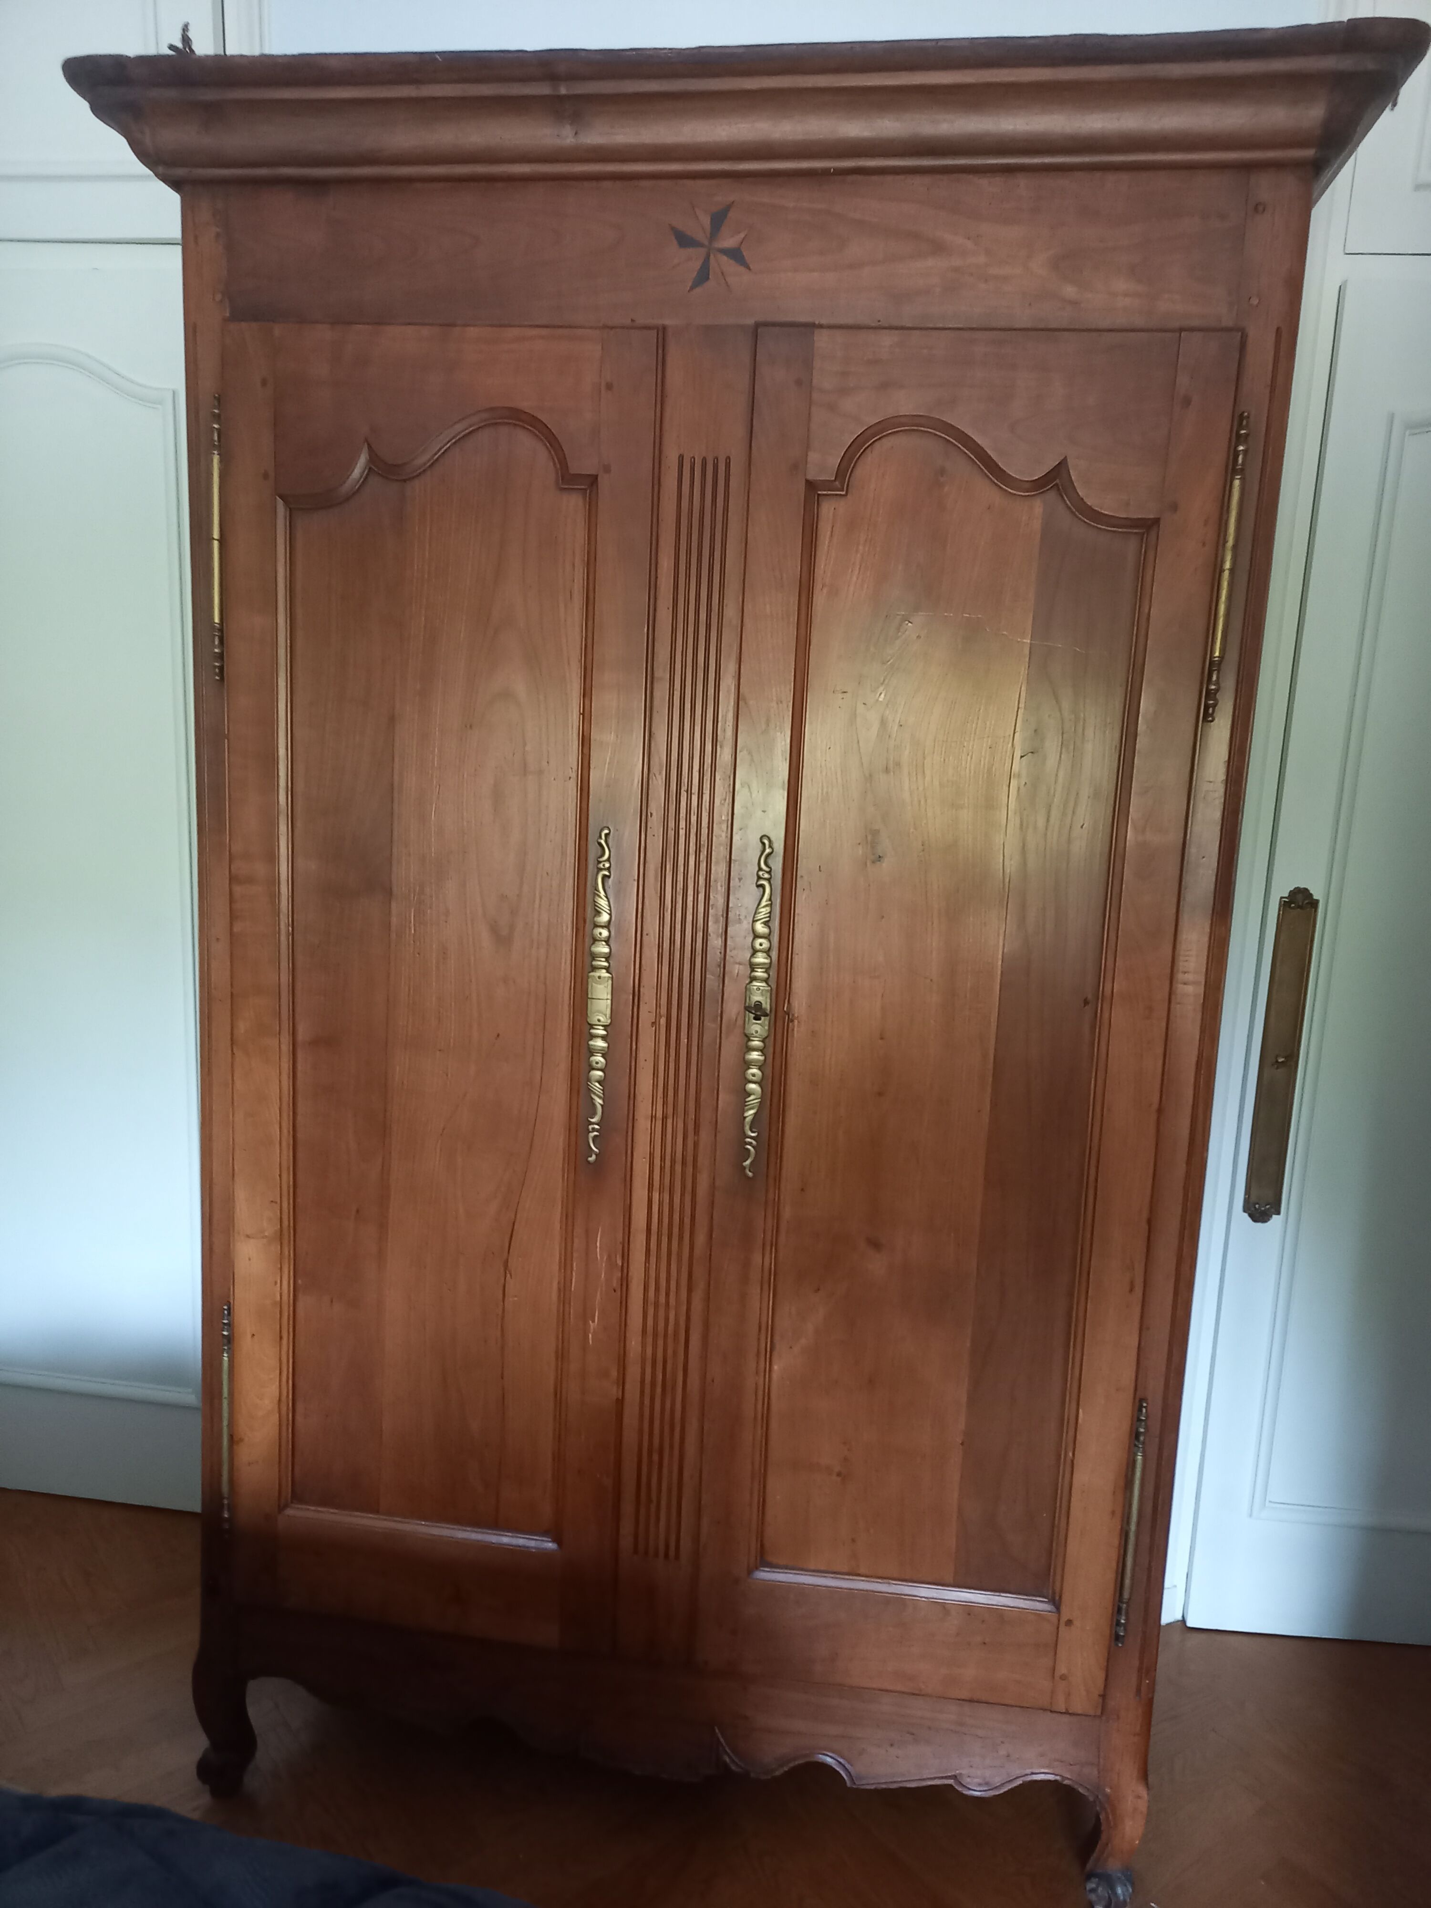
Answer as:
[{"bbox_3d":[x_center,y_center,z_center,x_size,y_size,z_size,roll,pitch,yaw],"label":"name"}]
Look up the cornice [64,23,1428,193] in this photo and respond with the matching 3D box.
[{"bbox_3d":[0.027,-0.894,1.661,1.351,0.099,0.612,4,9,7],"label":"cornice"}]

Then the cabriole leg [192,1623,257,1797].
[{"bbox_3d":[-0.644,0.998,1.837,0.077,0.248,0.085,4,9,7],"label":"cabriole leg"}]

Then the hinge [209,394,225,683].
[{"bbox_3d":[-0.570,-0.472,1.573,0.014,0.318,0.017,4,9,7],"label":"hinge"}]

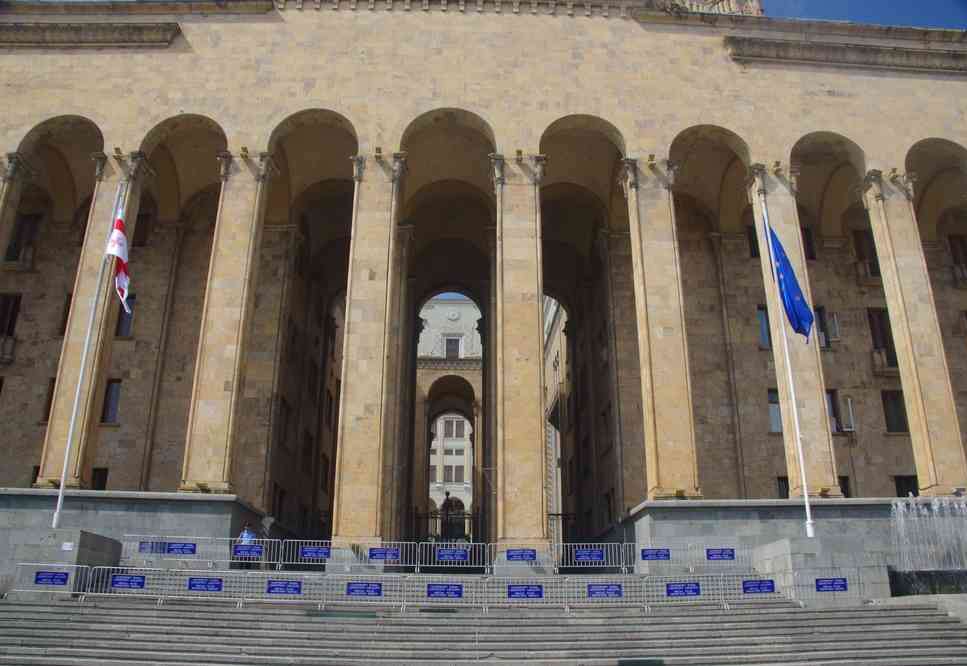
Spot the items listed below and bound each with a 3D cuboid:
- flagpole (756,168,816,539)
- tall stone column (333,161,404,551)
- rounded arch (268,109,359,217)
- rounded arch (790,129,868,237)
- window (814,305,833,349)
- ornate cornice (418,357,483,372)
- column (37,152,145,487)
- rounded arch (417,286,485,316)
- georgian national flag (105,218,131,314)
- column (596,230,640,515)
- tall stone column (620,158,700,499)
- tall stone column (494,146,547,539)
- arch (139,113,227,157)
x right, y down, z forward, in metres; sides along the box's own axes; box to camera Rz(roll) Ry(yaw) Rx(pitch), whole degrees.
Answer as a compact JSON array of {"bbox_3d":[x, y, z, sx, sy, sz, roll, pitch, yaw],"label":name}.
[{"bbox_3d":[10.957,0.563,27.127,0.250,13.400,0.250,1,-20,-2],"label":"flagpole"},{"bbox_3d":[-4.889,0.166,31.490,1.950,17.200,1.300,1,-20,-2],"label":"tall stone column"},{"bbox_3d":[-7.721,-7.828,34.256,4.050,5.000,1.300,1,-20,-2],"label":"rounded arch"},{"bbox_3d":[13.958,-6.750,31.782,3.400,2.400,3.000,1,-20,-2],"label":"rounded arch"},{"bbox_3d":[17.721,-0.252,39.693,1.400,2.450,0.300,1,-20,-2],"label":"window"},{"bbox_3d":[-2.986,2.873,65.959,7.000,1.400,0.900,1,-19,-1],"label":"ornate cornice"},{"bbox_3d":[-16.343,-0.865,31.490,1.950,15.300,1.300,1,-20,-2],"label":"column"},{"bbox_3d":[-2.011,-1.771,46.639,4.149,1.647,1.200,1,-20,-2],"label":"rounded arch"},{"bbox_3d":[-13.698,-2.619,28.323,1.150,4.100,0.500,1,-19,-1],"label":"georgian national flag"},{"bbox_3d":[7.092,1.682,37.464,1.900,14.750,1.200,1,-19,-1],"label":"column"},{"bbox_3d":[7.342,-0.568,31.342,1.950,14.650,1.250,1,-19,-1],"label":"tall stone column"},{"bbox_3d":[1.344,0.112,27.651,1.850,14.900,1.200,1,-20,-2],"label":"tall stone column"},{"bbox_3d":[-11.730,-7.712,30.106,3.600,1.950,1.200,1,-20,-2],"label":"arch"}]

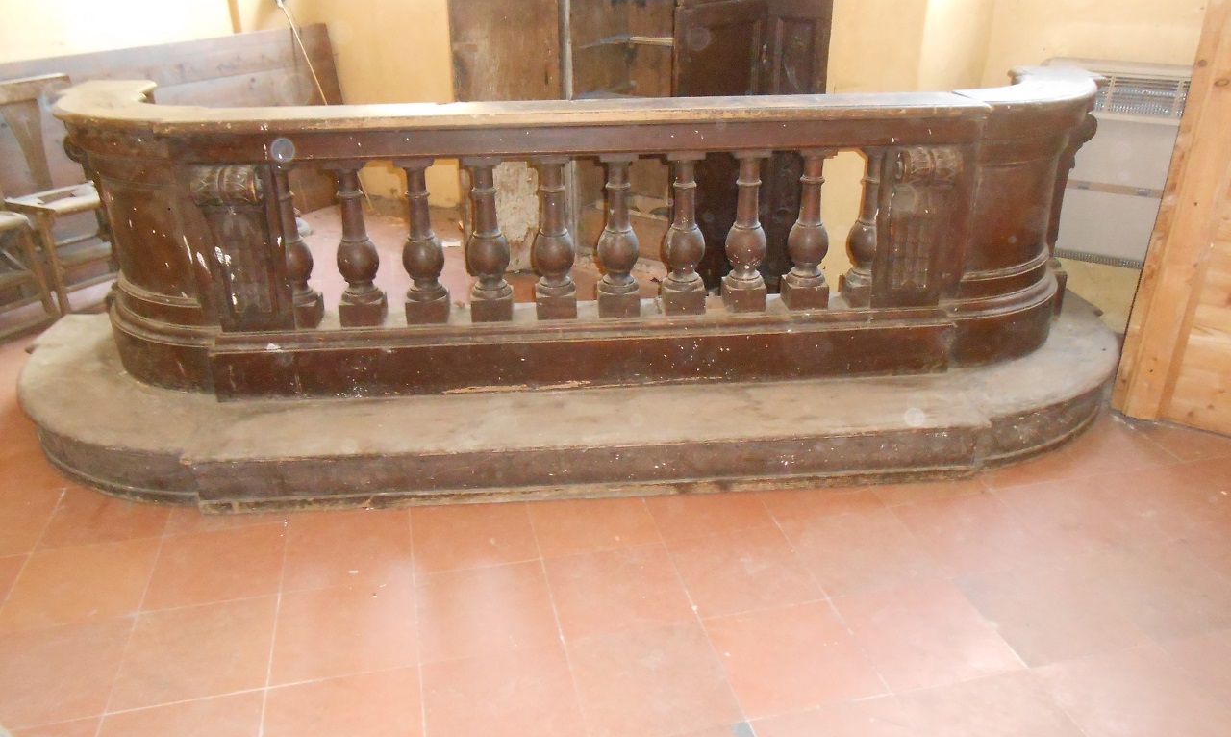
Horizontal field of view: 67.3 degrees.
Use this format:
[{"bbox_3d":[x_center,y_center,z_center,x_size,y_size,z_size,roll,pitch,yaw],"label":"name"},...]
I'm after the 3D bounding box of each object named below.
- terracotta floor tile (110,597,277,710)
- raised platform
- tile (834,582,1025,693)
[{"bbox_3d":[-0.876,0.600,1.948,0.298,0.020,0.298,-6,25,-12],"label":"terracotta floor tile"},{"bbox_3d":[-0.071,0.044,2.945,3.678,0.160,1.096,-2,25,-4],"label":"raised platform"},{"bbox_3d":[0.663,0.578,1.995,0.298,0.020,0.298,-6,25,-12],"label":"tile"}]

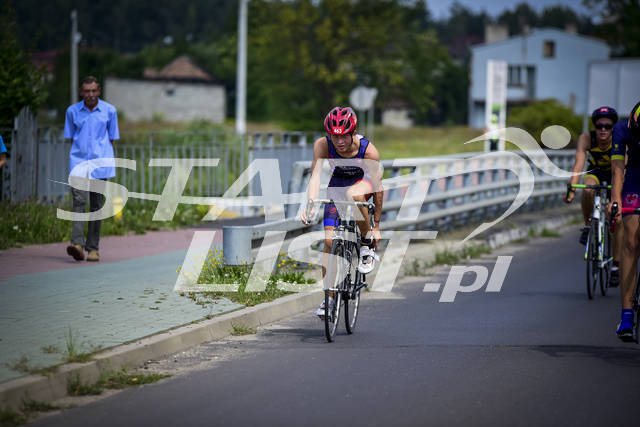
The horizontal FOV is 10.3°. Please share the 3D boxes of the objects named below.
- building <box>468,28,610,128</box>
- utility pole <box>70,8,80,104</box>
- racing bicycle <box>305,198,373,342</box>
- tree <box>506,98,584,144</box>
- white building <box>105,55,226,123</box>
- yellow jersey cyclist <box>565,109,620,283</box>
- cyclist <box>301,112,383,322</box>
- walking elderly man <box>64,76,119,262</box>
[{"bbox_3d":[14.800,-9.000,240.000,9.500,6.800,10.000,1,1,3],"label":"building"},{"bbox_3d":[-15.708,-9.361,228.000,0.360,7.400,0.330,0,1,-2],"label":"utility pole"},{"bbox_3d":[0.150,0.347,23.600,0.440,0.970,1.660,3,2,8],"label":"racing bicycle"},{"bbox_3d":[10.417,-4.246,165.000,3.500,2.200,3.300,1,1,0],"label":"tree"},{"bbox_3d":[-9.819,-7.912,226.000,7.600,4.300,6.500,0,1,-2],"label":"white building"},{"bbox_3d":[2.310,-0.141,29.500,0.520,1.480,0.950,2,2,9],"label":"yellow jersey cyclist"},{"bbox_3d":[0.143,-0.007,23.650,0.500,1.400,0.950,2,2,8],"label":"cyclist"},{"bbox_3d":[-2.095,-0.400,32.600,0.490,1.700,0.480,2,1,6],"label":"walking elderly man"}]

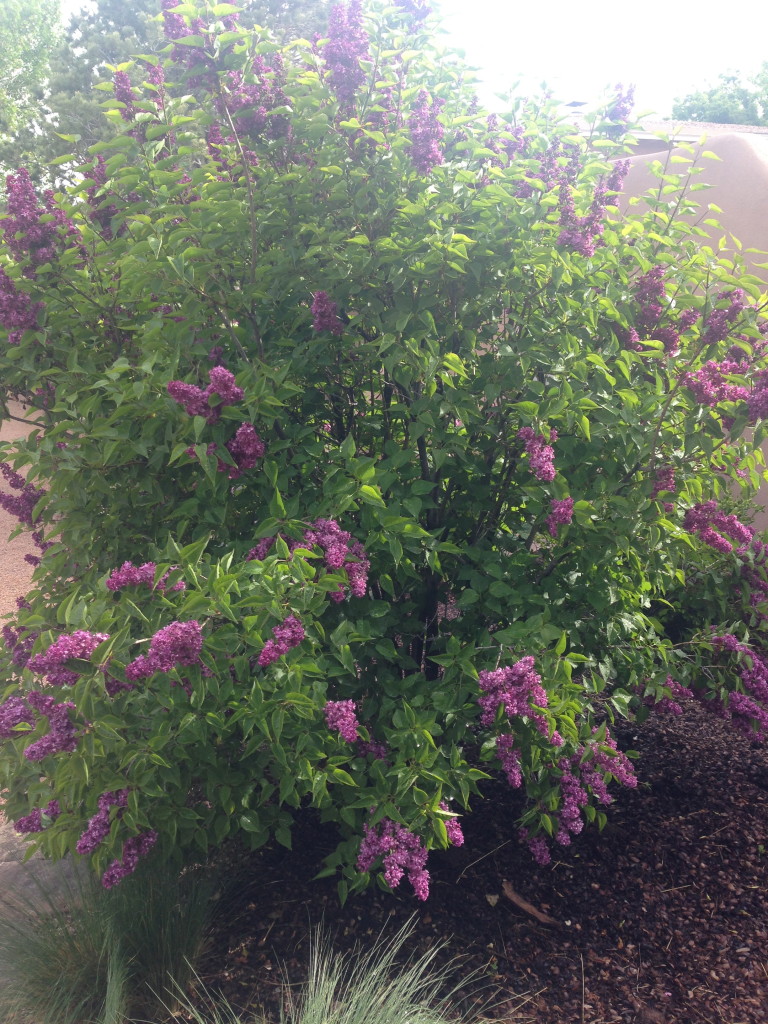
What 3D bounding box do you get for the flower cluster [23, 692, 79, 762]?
[{"bbox_3d":[-0.700,0.453,2.050,0.118,0.150,0.110,0,18,0],"label":"flower cluster"}]

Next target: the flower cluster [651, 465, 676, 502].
[{"bbox_3d":[0.859,-0.088,3.000,0.080,0.110,0.075,0,12,0],"label":"flower cluster"}]

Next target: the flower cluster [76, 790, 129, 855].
[{"bbox_3d":[-0.663,0.732,2.300,0.123,0.142,0.100,0,12,0],"label":"flower cluster"}]

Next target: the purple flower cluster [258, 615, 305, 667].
[{"bbox_3d":[-0.247,0.309,2.350,0.111,0.116,0.095,0,12,0],"label":"purple flower cluster"}]

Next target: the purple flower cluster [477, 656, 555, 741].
[{"bbox_3d":[0.330,0.468,2.450,0.196,0.196,0.160,0,12,0],"label":"purple flower cluster"}]

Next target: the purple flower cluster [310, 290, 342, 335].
[{"bbox_3d":[-0.171,-0.593,2.900,0.095,0.130,0.095,0,13,0],"label":"purple flower cluster"}]

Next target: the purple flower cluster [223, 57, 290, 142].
[{"bbox_3d":[-0.375,-1.210,2.850,0.193,0.245,0.150,0,13,0],"label":"purple flower cluster"}]

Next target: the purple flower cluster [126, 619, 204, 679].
[{"bbox_3d":[-0.463,0.289,2.050,0.164,0.131,0.120,0,18,0],"label":"purple flower cluster"}]

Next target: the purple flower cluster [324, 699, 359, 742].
[{"bbox_3d":[-0.098,0.481,2.250,0.078,0.100,0.080,0,13,0],"label":"purple flower cluster"}]

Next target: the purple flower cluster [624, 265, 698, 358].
[{"bbox_3d":[0.813,-0.585,2.850,0.210,0.246,0.180,0,12,0],"label":"purple flower cluster"}]

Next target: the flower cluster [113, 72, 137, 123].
[{"bbox_3d":[-0.731,-1.171,2.750,0.068,0.145,0.075,0,13,0],"label":"flower cluster"}]

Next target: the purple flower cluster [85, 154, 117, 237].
[{"bbox_3d":[-0.796,-0.889,2.750,0.096,0.247,0.100,0,18,0],"label":"purple flower cluster"}]

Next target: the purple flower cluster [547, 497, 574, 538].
[{"bbox_3d":[0.533,0.017,2.950,0.085,0.119,0.085,0,12,0],"label":"purple flower cluster"}]

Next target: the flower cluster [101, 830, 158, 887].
[{"bbox_3d":[-0.571,0.783,2.200,0.126,0.125,0.095,0,13,0],"label":"flower cluster"}]

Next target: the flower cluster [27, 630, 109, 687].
[{"bbox_3d":[-0.681,0.315,2.100,0.176,0.120,0.120,0,18,0],"label":"flower cluster"}]

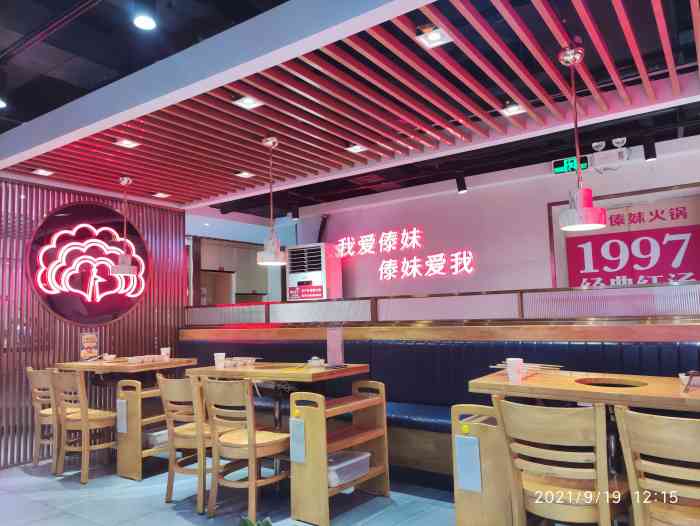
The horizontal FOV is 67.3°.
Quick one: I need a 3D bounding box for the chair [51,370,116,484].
[{"bbox_3d":[-1.891,1.167,3.908,0.410,0.764,0.480,-5,-7,35],"label":"chair"}]

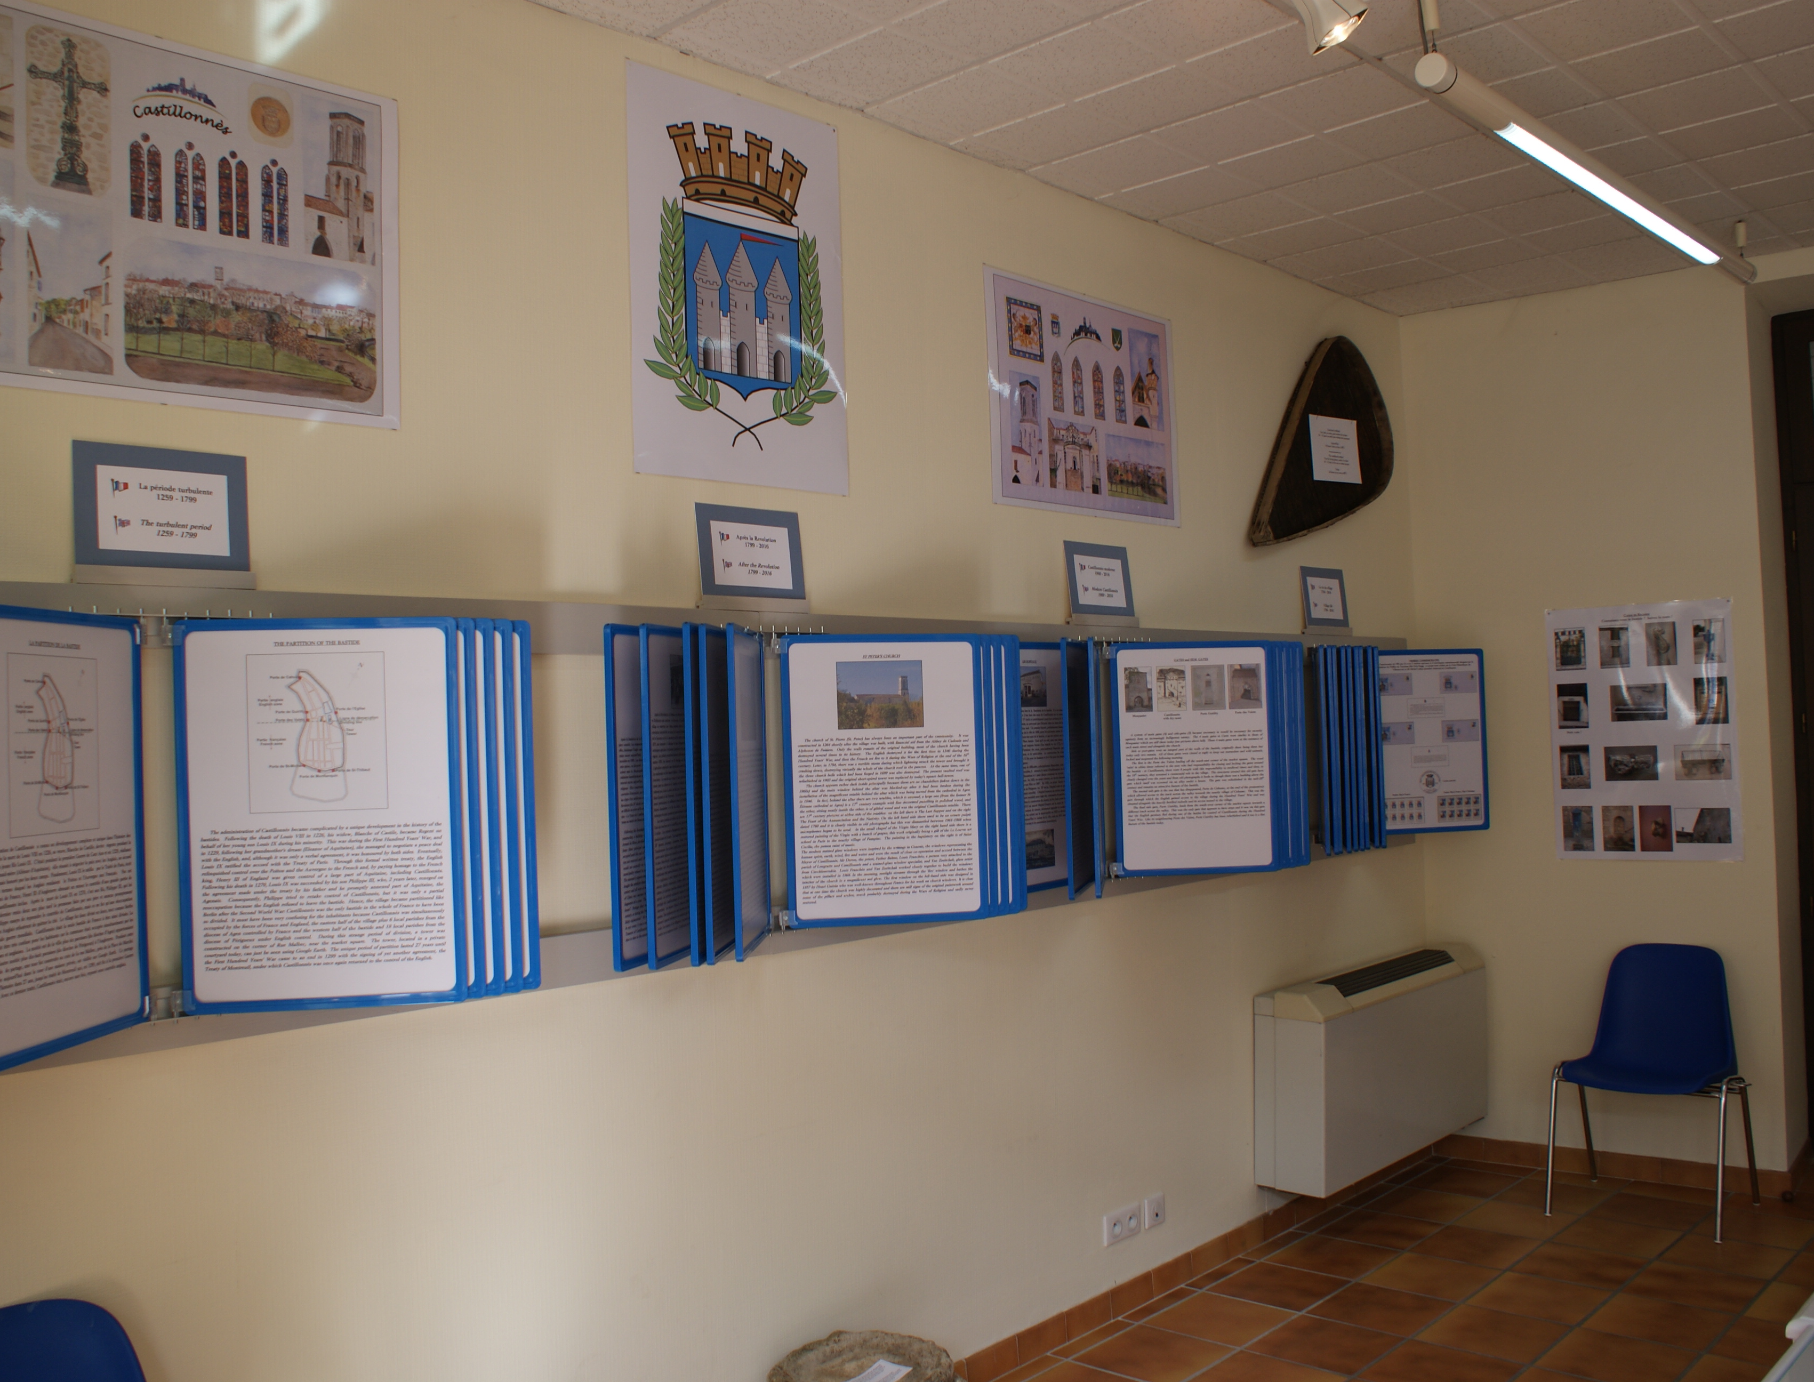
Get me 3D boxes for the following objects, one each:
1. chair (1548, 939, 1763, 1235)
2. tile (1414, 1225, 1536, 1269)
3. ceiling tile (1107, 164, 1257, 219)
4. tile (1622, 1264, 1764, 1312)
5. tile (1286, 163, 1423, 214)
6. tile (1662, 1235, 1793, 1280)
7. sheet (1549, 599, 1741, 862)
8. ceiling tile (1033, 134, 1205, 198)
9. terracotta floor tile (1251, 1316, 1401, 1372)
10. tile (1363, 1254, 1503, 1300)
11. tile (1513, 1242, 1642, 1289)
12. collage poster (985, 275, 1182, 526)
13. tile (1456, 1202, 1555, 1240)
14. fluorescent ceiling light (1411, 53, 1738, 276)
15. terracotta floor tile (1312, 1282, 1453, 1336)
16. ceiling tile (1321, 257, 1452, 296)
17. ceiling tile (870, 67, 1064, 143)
[{"bbox_3d":[2.352,1.243,4.896,0.515,0.800,0.490,-3,-2,40],"label":"chair"},{"bbox_3d":[1.702,1.663,4.643,0.300,0.010,0.300,-3,-2,43],"label":"tile"},{"bbox_3d":[0.763,-1.359,4.226,0.345,0.016,0.295,-4,-2,43],"label":"ceiling tile"},{"bbox_3d":[2.162,1.633,4.254,0.300,0.010,0.300,-3,-2,43],"label":"tile"},{"bbox_3d":[1.238,-1.393,4.339,0.287,0.016,0.287,-3,-2,43],"label":"tile"},{"bbox_3d":[2.359,1.630,4.452,0.300,0.010,0.300,-3,-2,43],"label":"tile"},{"bbox_3d":[2.462,0.141,5.191,0.585,0.850,0.005,-3,-2,37],"label":"sheet"},{"bbox_3d":[0.556,-1.357,4.008,0.345,0.016,0.295,-4,-2,43],"label":"ceiling tile"},{"bbox_3d":[1.066,1.667,3.963,0.300,0.010,0.300,-3,-2,43],"label":"terracotta floor tile"},{"bbox_3d":[1.496,1.668,4.411,0.300,0.010,0.300,-3,-2,43],"label":"tile"},{"bbox_3d":[1.929,1.649,4.430,0.300,0.010,0.300,-3,-2,43],"label":"tile"},{"bbox_3d":[0.497,-0.782,4.244,0.005,0.600,0.840,-3,-2,43],"label":"collage poster"},{"bbox_3d":[1.919,1.664,4.868,0.300,0.010,0.300,-3,-2,43],"label":"tile"},{"bbox_3d":[1.802,-1.250,3.894,0.058,0.058,2.232,-3,-2,43],"label":"fluorescent ceiling light"},{"bbox_3d":[1.263,1.644,4.112,0.295,0.010,0.295,-4,-2,43],"label":"terracotta floor tile"},{"bbox_3d":[1.588,-1.365,5.104,0.345,0.016,0.295,-4,-2,43],"label":"ceiling tile"},{"bbox_3d":[0.142,-1.352,3.571,0.345,0.016,0.295,-4,-2,43],"label":"ceiling tile"}]

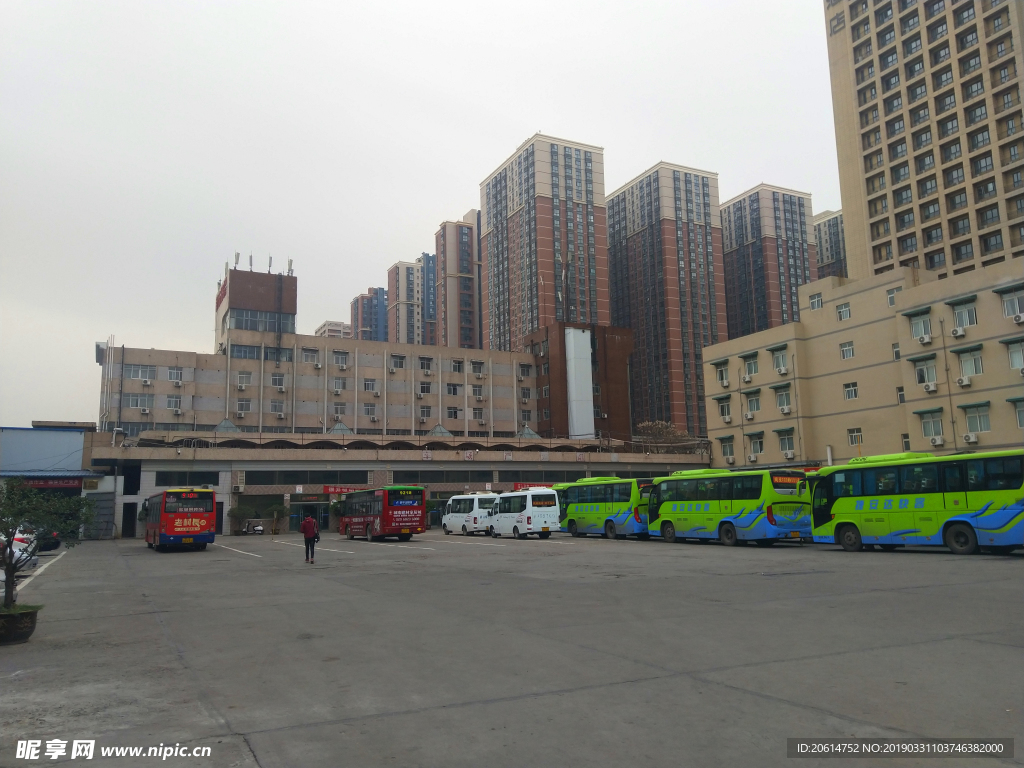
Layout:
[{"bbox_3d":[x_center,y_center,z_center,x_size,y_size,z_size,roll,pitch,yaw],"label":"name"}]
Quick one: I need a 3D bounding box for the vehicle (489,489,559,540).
[{"bbox_3d":[0.678,7.820,44.114,2.000,2.680,5.900,3,-10,-22],"label":"vehicle"}]

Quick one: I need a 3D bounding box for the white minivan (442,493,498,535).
[{"bbox_3d":[-2.747,9.059,51.034,2.000,2.680,5.900,4,-11,-27],"label":"white minivan"}]

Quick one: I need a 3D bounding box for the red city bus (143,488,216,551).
[{"bbox_3d":[-18.905,7.661,41.909,2.500,3.070,10.400,4,-10,-29],"label":"red city bus"}]

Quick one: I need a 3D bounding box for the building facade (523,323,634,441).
[{"bbox_3d":[10.198,5.643,108.626,12.600,26.640,10.200,3,-10,-27],"label":"building facade"}]

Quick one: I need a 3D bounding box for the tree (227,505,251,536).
[{"bbox_3d":[-19.635,9.802,53.154,1.900,2.180,1.900,3,-10,-28],"label":"tree"}]

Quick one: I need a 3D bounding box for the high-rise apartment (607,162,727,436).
[{"bbox_3d":[47.666,-13.028,223.293,21.630,97.770,28.420,3,-10,-26],"label":"high-rise apartment"}]

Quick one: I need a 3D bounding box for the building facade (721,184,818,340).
[{"bbox_3d":[79.096,-9.560,237.526,20.000,98.000,34.500,4,-11,-27],"label":"building facade"}]

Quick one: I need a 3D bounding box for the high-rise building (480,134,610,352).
[{"bbox_3d":[9.156,-14.447,206.948,21.430,97.290,34.640,3,-10,-27],"label":"high-rise building"}]

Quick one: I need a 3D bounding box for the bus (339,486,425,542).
[{"bbox_3d":[-8.354,8.233,46.483,2.500,3.070,10.200,3,-10,-26],"label":"bus"}]

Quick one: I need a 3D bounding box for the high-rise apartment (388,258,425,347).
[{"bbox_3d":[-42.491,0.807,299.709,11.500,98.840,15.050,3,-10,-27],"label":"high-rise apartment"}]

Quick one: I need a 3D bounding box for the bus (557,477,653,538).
[{"bbox_3d":[5.646,7.095,42.140,2.450,3.250,8.300,3,-11,-25],"label":"bus"}]

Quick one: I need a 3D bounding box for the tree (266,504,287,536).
[{"bbox_3d":[-19.532,11.325,61.858,2.000,2.500,2.000,-1,-10,0],"label":"tree"}]

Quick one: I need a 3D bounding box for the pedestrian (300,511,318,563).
[{"bbox_3d":[-7.059,5.408,25.921,0.560,1.710,0.380,1,-10,-14],"label":"pedestrian"}]

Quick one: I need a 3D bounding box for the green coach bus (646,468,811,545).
[{"bbox_3d":[9.513,5.565,33.545,2.450,3.250,8.300,3,-10,-24],"label":"green coach bus"}]

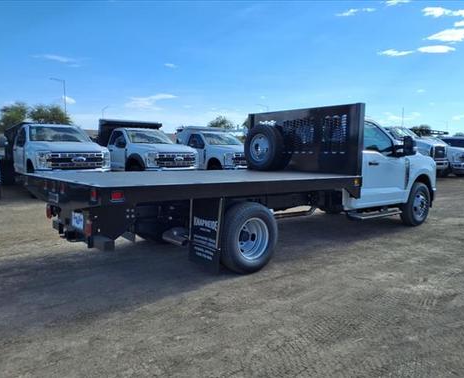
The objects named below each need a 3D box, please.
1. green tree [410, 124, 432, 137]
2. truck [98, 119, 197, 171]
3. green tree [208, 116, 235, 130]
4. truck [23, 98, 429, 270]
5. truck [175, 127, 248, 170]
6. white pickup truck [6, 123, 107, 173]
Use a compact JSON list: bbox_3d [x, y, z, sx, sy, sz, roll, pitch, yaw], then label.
[{"bbox_3d":[28.872,-7.118,59.537,3.800,5.240,3.800,1,6,0],"label":"green tree"},{"bbox_3d":[-3.768,-1.434,15.078,2.350,2.350,6.400,-4,8,-40],"label":"truck"},{"bbox_3d":[-1.346,-6.785,51.575,3.800,5.380,3.800,1,6,0],"label":"green tree"},{"bbox_3d":[0.828,-0.290,6.274,7.000,2.060,2.420,-4,8,-40],"label":"truck"},{"bbox_3d":[-1.369,-1.562,16.955,2.300,2.280,6.400,-4,8,-40],"label":"truck"},{"bbox_3d":[-6.152,-1.134,13.010,2.350,2.120,6.400,-4,8,-40],"label":"white pickup truck"}]

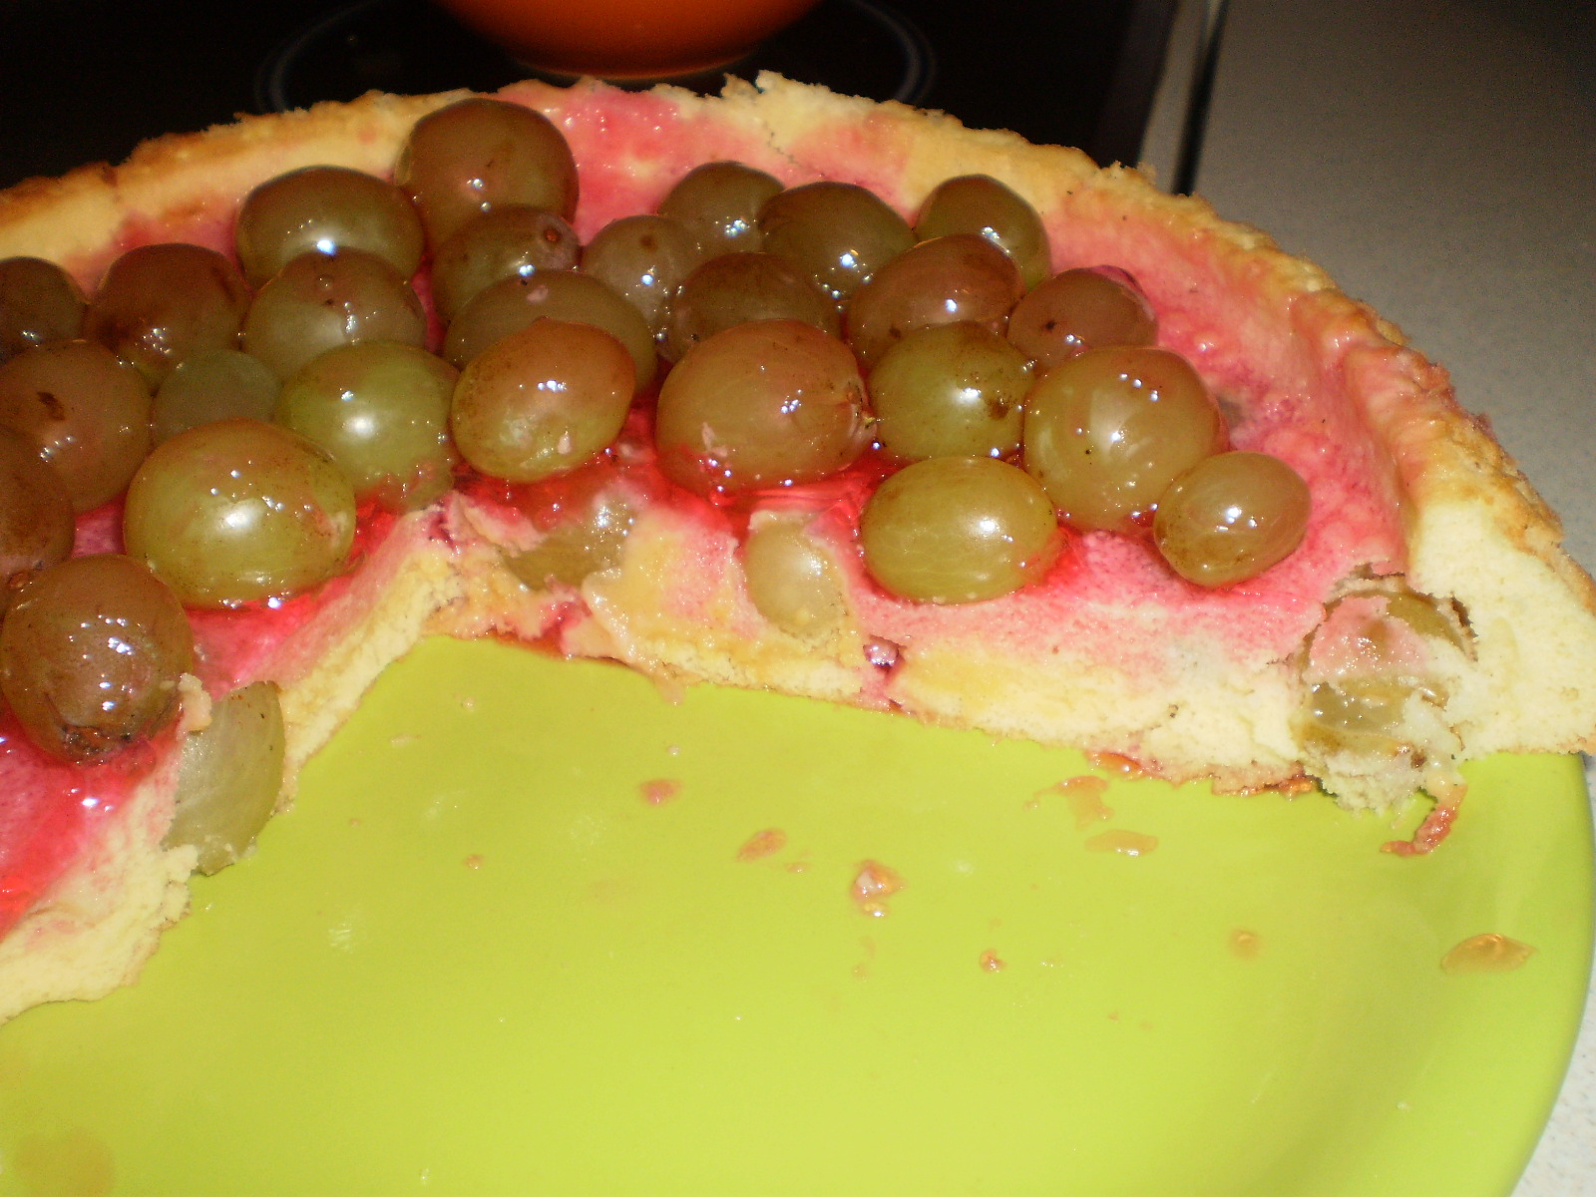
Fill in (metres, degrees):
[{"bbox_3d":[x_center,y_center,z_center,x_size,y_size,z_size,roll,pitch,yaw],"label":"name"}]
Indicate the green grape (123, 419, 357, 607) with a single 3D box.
[{"bbox_3d":[-0.064,-0.010,0.191,0.025,0.021,0.021,6,40,6],"label":"green grape"}]

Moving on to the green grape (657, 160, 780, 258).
[{"bbox_3d":[-0.011,-0.059,0.259,0.021,0.019,0.020,0,39,0],"label":"green grape"}]

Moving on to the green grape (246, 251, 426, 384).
[{"bbox_3d":[-0.063,-0.037,0.224,0.024,0.020,0.020,1,39,0],"label":"green grape"}]

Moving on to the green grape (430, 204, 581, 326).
[{"bbox_3d":[-0.043,-0.049,0.245,0.022,0.019,0.021,0,39,0],"label":"green grape"}]

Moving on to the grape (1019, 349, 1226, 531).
[{"bbox_3d":[0.040,-0.020,0.205,0.024,0.023,0.023,1,39,0],"label":"grape"}]

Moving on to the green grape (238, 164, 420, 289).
[{"bbox_3d":[-0.071,-0.055,0.251,0.029,0.021,0.025,0,39,0],"label":"green grape"}]

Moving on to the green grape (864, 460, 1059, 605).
[{"bbox_3d":[0.019,-0.008,0.193,0.023,0.017,0.017,1,39,0],"label":"green grape"}]

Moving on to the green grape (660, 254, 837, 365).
[{"bbox_3d":[-0.006,-0.039,0.233,0.025,0.020,0.023,0,39,0],"label":"green grape"}]

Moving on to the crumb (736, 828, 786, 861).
[{"bbox_3d":[-0.004,0.029,0.194,0.006,0.002,0.004,-27,46,-29],"label":"crumb"}]

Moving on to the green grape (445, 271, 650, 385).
[{"bbox_3d":[-0.033,-0.033,0.220,0.028,0.020,0.020,7,40,8],"label":"green grape"}]

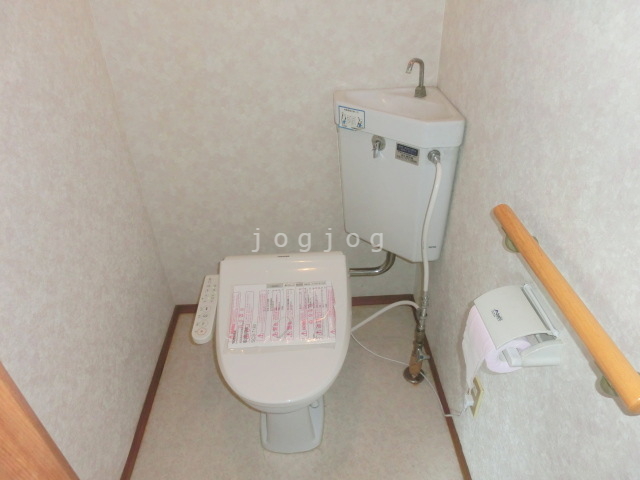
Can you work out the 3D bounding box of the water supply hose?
[{"bbox_3d":[0.325,0.131,1.368,0.075,0.830,0.105,-3,35,-1],"label":"water supply hose"}]

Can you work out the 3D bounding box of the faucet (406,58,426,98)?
[{"bbox_3d":[0.278,-0.452,1.259,0.036,0.112,0.098,27,44,35],"label":"faucet"}]

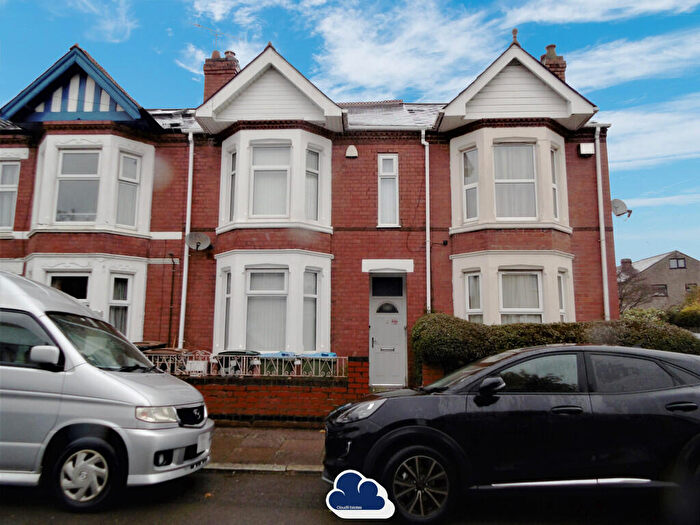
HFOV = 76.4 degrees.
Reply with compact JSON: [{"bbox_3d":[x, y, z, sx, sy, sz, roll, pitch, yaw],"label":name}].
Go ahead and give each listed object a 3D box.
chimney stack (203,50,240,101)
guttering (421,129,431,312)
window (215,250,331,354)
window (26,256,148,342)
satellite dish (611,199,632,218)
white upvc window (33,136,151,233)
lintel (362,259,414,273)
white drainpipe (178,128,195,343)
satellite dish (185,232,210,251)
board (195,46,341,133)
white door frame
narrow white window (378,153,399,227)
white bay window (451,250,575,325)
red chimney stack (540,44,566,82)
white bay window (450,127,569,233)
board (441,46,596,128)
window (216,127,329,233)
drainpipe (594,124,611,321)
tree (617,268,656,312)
[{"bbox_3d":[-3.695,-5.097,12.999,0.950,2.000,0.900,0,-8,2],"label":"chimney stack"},{"bbox_3d":[1.630,-0.116,9.443,0.167,5.727,0.120,0,-7,3],"label":"guttering"},{"bbox_3d":[-1.799,0.929,10.002,2.790,2.310,0.660,0,-8,2],"label":"window"},{"bbox_3d":[-5.862,0.916,9.322,2.776,2.120,0.830,0,-7,3],"label":"window"},{"bbox_3d":[6.543,-1.320,10.739,0.500,0.430,0.400,3,-8,-25],"label":"satellite dish"},{"bbox_3d":[-6.275,-1.777,10.556,3.030,2.340,0.660,0,-8,2],"label":"white upvc window"},{"bbox_3d":[0.818,0.073,9.540,1.108,0.287,0.130,0,-7,3],"label":"lintel"},{"bbox_3d":[-3.573,-0.132,9.663,0.110,5.695,0.110,0,-7,3],"label":"white drainpipe"},{"bbox_3d":[-3.522,-0.494,10.266,0.550,0.430,0.400,3,-8,-25],"label":"satellite dish"},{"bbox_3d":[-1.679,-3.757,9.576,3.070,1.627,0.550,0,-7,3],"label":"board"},{"bbox_3d":[0.873,1.521,10.251,0.840,2.600,0.140,0,-8,2],"label":"white door frame"},{"bbox_3d":[0.926,-1.751,10.639,0.470,1.830,0.100,0,-8,2],"label":"narrow white window"},{"bbox_3d":[3.411,0.860,8.945,2.592,2.111,0.800,0,-7,3],"label":"white bay window"},{"bbox_3d":[5.718,-5.182,12.545,0.600,1.850,0.800,0,-8,2],"label":"red chimney stack"},{"bbox_3d":[3.721,-1.844,10.124,2.780,2.340,0.660,0,-8,2],"label":"white bay window"},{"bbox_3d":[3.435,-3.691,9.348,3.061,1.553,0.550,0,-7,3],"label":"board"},{"bbox_3d":[-1.799,-1.867,10.370,2.770,2.310,0.660,0,-8,2],"label":"window"},{"bbox_3d":[5.317,-0.114,9.279,0.100,5.768,0.110,0,-7,3],"label":"drainpipe"},{"bbox_3d":[13.192,2.396,21.323,3.200,4.149,3.000,0,-7,3],"label":"tree"}]

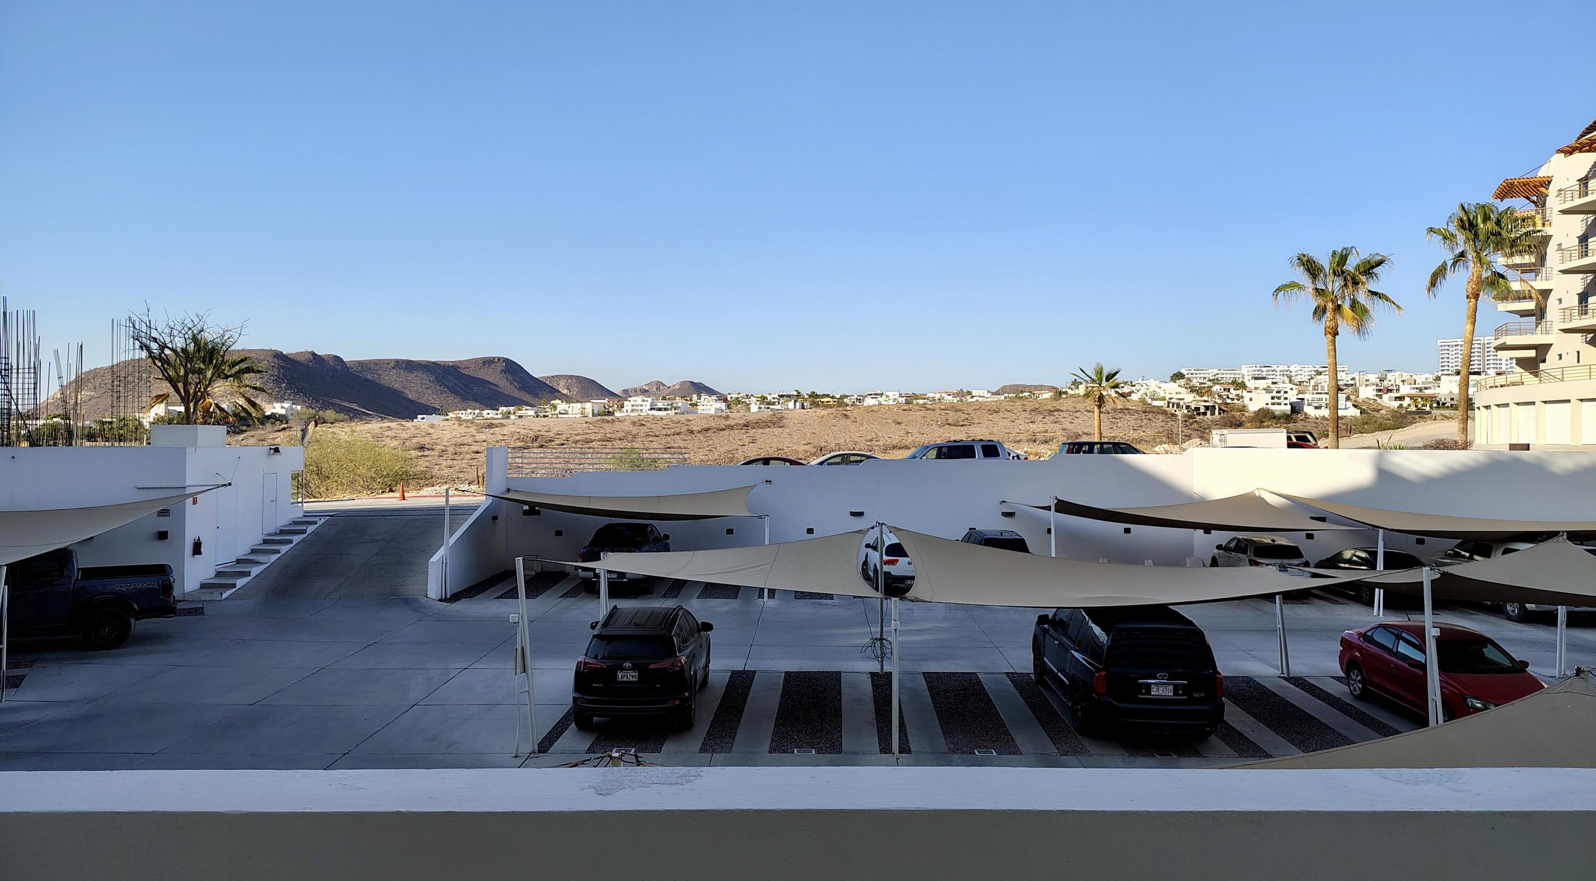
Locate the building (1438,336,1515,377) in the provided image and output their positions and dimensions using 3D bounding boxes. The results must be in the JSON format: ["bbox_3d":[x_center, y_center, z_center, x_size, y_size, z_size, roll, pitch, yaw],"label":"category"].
[{"bbox_3d":[539.995,-64.096,877.119,53.000,33.000,20.000,1,1,34],"label":"building"}]

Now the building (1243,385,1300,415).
[{"bbox_3d":[200.445,-17.211,470.000,16.000,12.000,13.000,0,0,-6],"label":"building"}]

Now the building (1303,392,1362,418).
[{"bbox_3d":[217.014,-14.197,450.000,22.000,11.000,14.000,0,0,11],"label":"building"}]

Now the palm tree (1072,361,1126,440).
[{"bbox_3d":[13.308,-0.932,48.991,2.374,4.975,2.374,0,1,0],"label":"palm tree"}]

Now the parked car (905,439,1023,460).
[{"bbox_3d":[5.500,0.930,41.000,5.000,1.880,1.950,0,0,-1],"label":"parked car"}]

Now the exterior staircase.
[{"bbox_3d":[-15.550,3.360,32.500,1.100,1.750,6.600,0,0,2],"label":"exterior staircase"}]

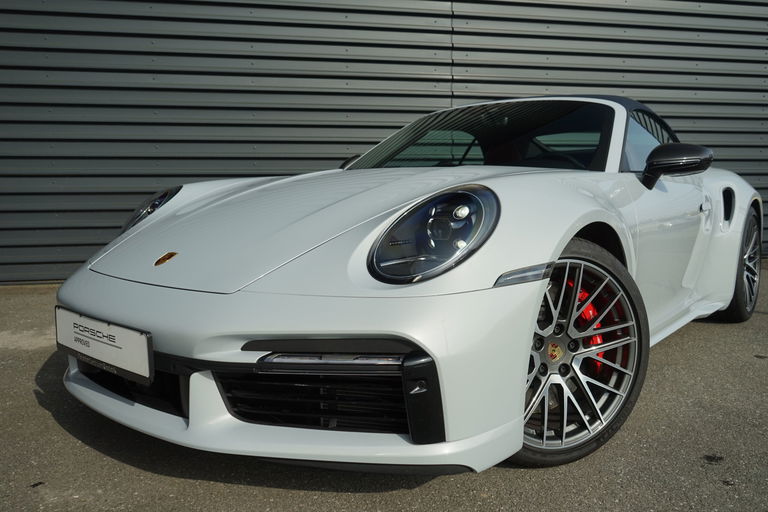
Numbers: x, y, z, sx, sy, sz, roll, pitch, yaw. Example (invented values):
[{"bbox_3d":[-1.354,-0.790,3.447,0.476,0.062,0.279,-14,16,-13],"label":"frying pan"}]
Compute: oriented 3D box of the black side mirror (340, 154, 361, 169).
[{"bbox_3d":[-0.175,-0.489,3.560,0.250,0.185,0.160,5,9,40],"label":"black side mirror"}]

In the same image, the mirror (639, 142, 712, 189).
[{"bbox_3d":[1.185,-0.362,2.419,0.250,0.185,0.160,5,9,40],"label":"mirror"}]

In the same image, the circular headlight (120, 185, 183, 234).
[{"bbox_3d":[-0.960,-0.169,2.387,0.260,0.230,0.350,5,9,40],"label":"circular headlight"}]

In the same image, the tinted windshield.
[{"bbox_3d":[0.402,-0.567,2.850,1.380,0.390,0.790,5,9,40],"label":"tinted windshield"}]

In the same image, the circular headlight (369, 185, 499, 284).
[{"bbox_3d":[0.133,-0.067,1.471,0.260,0.230,0.350,5,9,40],"label":"circular headlight"}]

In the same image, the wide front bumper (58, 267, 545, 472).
[{"bbox_3d":[-0.503,0.232,1.861,1.800,0.480,0.770,5,9,40],"label":"wide front bumper"}]

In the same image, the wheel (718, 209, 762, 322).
[{"bbox_3d":[2.059,0.034,3.646,0.310,0.720,0.720,5,9,40],"label":"wheel"}]

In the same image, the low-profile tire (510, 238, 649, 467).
[{"bbox_3d":[0.472,0.268,1.795,0.686,0.686,0.260,-3,7,-22],"label":"low-profile tire"}]

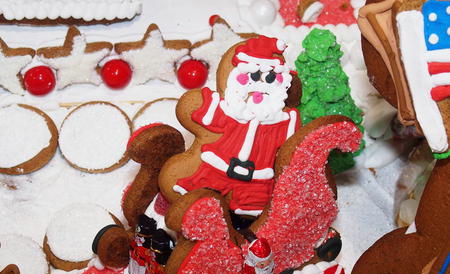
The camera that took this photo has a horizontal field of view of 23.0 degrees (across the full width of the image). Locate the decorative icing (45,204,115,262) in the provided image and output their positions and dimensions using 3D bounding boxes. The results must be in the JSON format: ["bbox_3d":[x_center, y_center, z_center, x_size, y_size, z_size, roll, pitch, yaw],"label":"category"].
[{"bbox_3d":[-0.100,0.069,0.778,0.055,0.010,0.055,0,46,0],"label":"decorative icing"}]

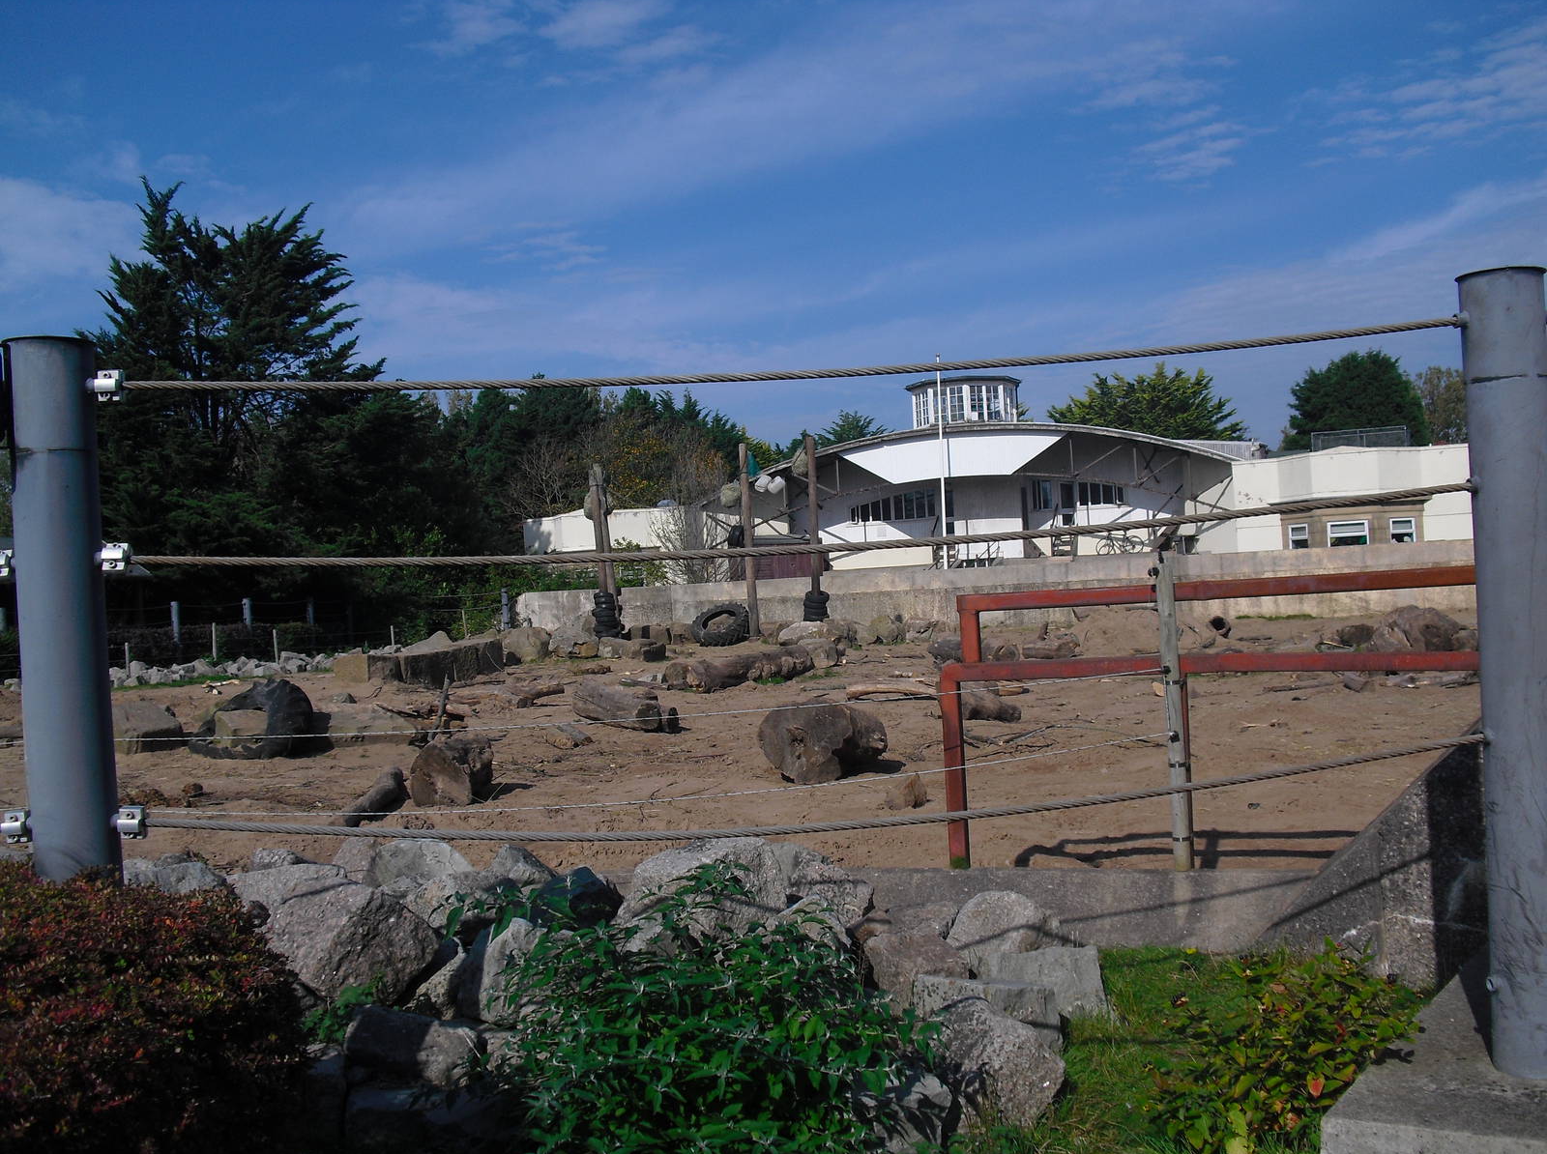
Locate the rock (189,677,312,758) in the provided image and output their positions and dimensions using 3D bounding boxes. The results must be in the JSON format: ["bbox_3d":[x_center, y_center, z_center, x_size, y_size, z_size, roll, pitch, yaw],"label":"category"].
[{"bbox_3d":[-5.219,1.445,16.100,1.120,0.750,0.800,-3,0,0],"label":"rock"}]

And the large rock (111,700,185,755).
[{"bbox_3d":[-6.790,1.589,17.017,0.800,0.480,0.950,-3,1,-2],"label":"large rock"}]

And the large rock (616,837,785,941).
[{"bbox_3d":[-0.436,1.879,9.600,0.970,0.560,0.720,-3,1,0],"label":"large rock"}]

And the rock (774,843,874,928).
[{"bbox_3d":[0.313,1.888,9.800,0.580,0.460,0.500,-3,1,0],"label":"rock"}]

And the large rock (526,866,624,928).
[{"bbox_3d":[-1.199,1.949,9.700,0.560,0.380,0.450,-3,1,0],"label":"large rock"}]

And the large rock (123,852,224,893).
[{"bbox_3d":[-4.028,2.008,10.800,0.640,0.300,0.420,-3,1,0],"label":"large rock"}]

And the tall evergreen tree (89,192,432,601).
[{"bbox_3d":[-15.944,-5.427,50.000,10.800,13.800,10.800,-3,1,0],"label":"tall evergreen tree"}]

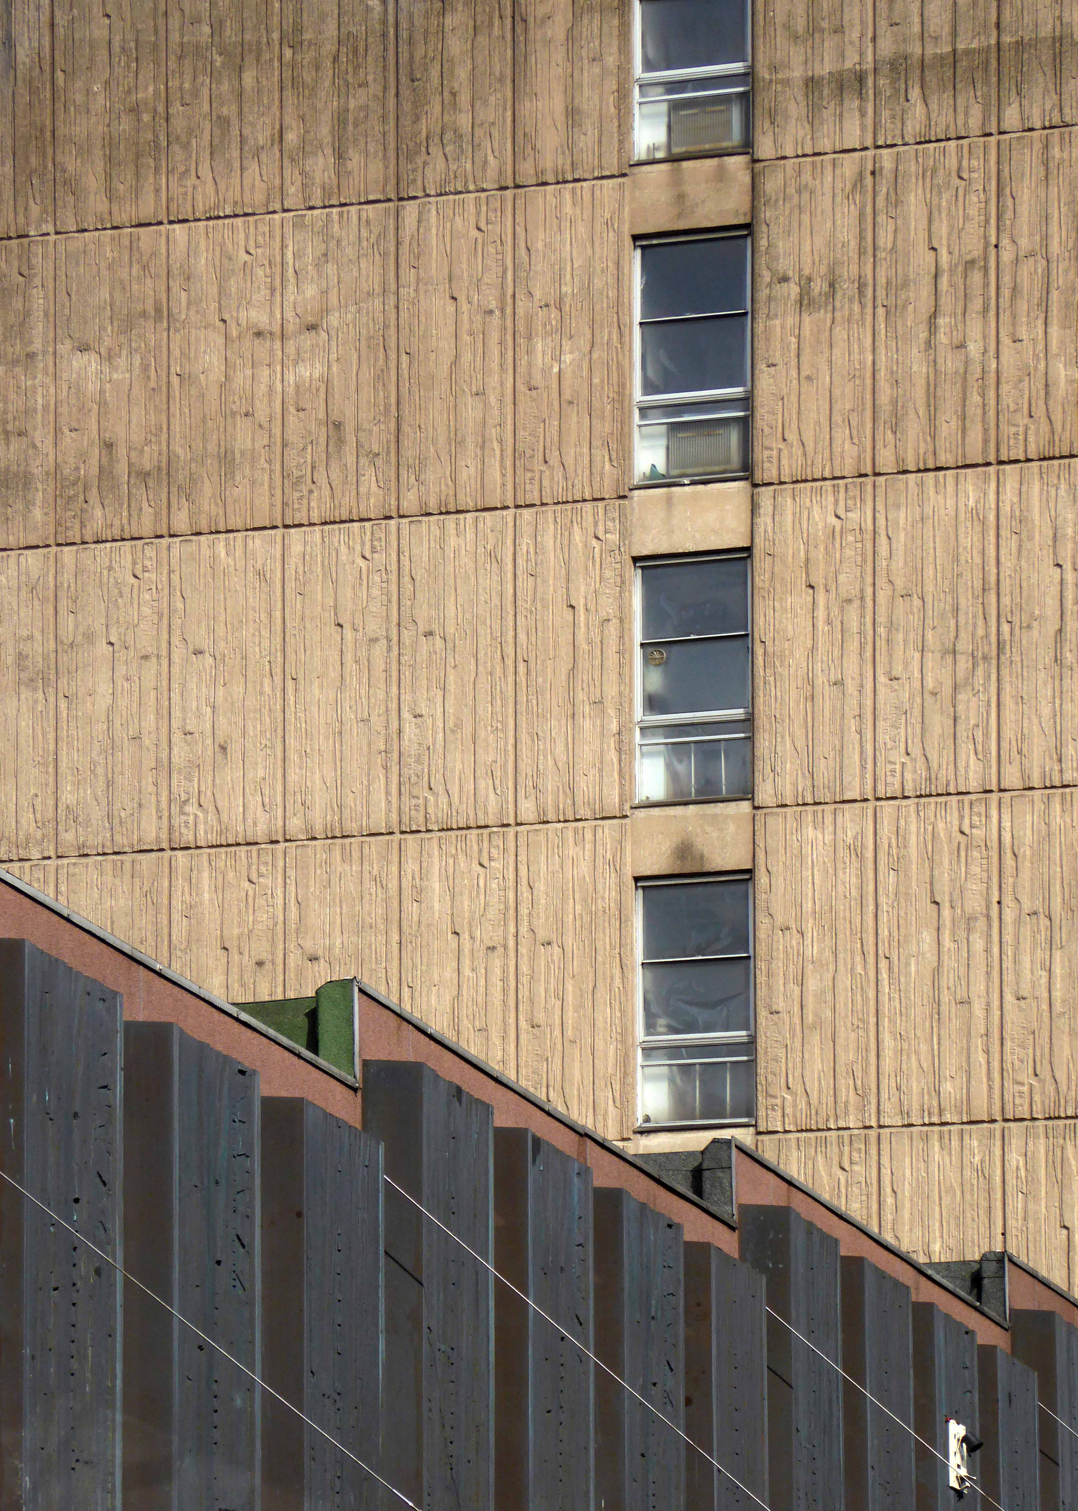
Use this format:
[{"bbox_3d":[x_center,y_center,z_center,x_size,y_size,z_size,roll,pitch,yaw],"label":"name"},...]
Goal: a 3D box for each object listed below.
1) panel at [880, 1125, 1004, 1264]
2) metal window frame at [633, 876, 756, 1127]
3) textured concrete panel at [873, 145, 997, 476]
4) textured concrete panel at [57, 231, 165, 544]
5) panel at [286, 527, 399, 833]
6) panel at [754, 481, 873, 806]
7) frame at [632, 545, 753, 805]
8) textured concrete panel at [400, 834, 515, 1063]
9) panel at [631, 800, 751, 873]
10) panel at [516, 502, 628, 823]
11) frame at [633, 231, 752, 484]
[{"bbox_3d":[3.385,4.463,54.565,1.091,2.780,0.130,-4,-11,21],"label":"panel"},{"bbox_3d":[1.340,2.092,55.345,1.030,2.160,0.140,-5,-13,20],"label":"metal window frame"},{"bbox_3d":[3.422,-3.847,56.082,1.100,2.833,0.130,-4,-11,21],"label":"textured concrete panel"},{"bbox_3d":[-3.878,-3.359,59.422,1.092,2.800,0.120,-4,-10,23],"label":"textured concrete panel"},{"bbox_3d":[-1.764,-0.665,58.064,1.092,2.800,0.120,-4,-10,23],"label":"panel"},{"bbox_3d":[2.362,-0.965,56.341,1.092,2.800,0.120,-4,-10,23],"label":"panel"},{"bbox_3d":[1.343,-0.666,56.431,1.070,2.186,0.100,-4,-11,21],"label":"frame"},{"bbox_3d":[-0.706,2.051,57.156,1.092,2.800,0.120,-4,-10,23],"label":"textured concrete panel"},{"bbox_3d":[1.331,0.724,56.120,1.091,0.603,0.150,-4,-11,21],"label":"panel"},{"bbox_3d":[0.315,-0.792,56.363,1.040,2.760,0.150,-5,-13,20],"label":"panel"},{"bbox_3d":[1.342,-3.464,57.263,1.080,2.130,0.120,-4,-10,23],"label":"frame"}]

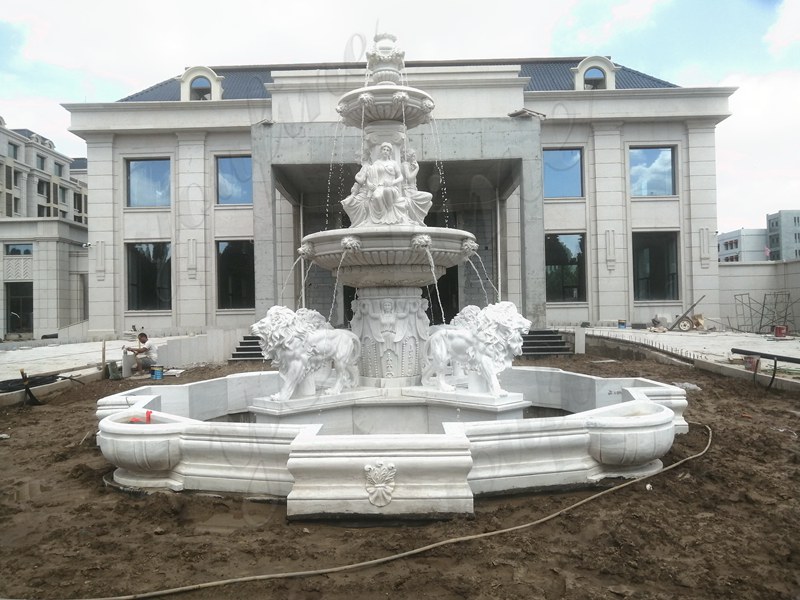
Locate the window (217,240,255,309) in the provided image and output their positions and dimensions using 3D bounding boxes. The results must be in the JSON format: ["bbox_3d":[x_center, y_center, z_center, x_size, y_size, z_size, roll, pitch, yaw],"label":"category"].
[{"bbox_3d":[-6.923,-1.076,25.648,1.850,2.900,0.200,-1,-1,1],"label":"window"}]

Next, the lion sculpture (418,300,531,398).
[{"bbox_3d":[0.845,0.560,7.031,0.500,1.022,1.584,0,-2,-44],"label":"lion sculpture"}]

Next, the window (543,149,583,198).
[{"bbox_3d":[6.975,-5.451,25.791,1.850,2.050,0.250,-1,-1,1],"label":"window"}]

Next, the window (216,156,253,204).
[{"bbox_3d":[-7.135,-5.183,26.062,1.850,2.050,0.250,-1,-1,1],"label":"window"}]

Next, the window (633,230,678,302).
[{"bbox_3d":[10.785,-1.448,25.366,1.930,2.920,0.200,-1,-1,1],"label":"window"}]

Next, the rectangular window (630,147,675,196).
[{"bbox_3d":[10.734,-5.454,25.465,1.930,2.080,0.200,-1,-1,1],"label":"rectangular window"}]

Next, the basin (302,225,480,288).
[{"bbox_3d":[-0.144,-0.494,7.967,2.320,0.660,2.320,-1,-1,0],"label":"basin"}]

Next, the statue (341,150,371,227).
[{"bbox_3d":[-0.521,-1.447,7.995,0.480,1.080,0.520,-1,-1,1],"label":"statue"}]

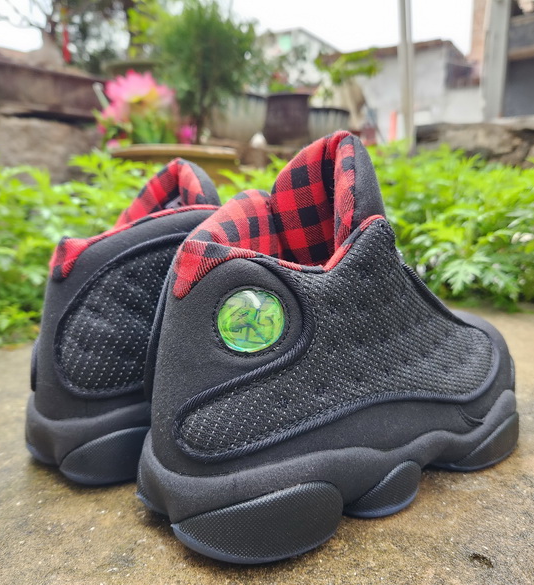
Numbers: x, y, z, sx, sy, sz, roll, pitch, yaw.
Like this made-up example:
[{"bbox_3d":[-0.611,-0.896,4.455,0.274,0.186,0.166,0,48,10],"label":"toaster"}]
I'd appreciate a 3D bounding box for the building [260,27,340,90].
[{"bbox_3d":[1.850,-10.774,34.089,7.000,10.000,9.000,6,11,32],"label":"building"}]

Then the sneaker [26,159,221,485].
[{"bbox_3d":[-0.034,0.002,0.396,0.292,0.188,0.107,-7,12,-35],"label":"sneaker"}]

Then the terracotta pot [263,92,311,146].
[{"bbox_3d":[0.127,-1.065,3.200,0.280,0.310,0.280,0,9,0],"label":"terracotta pot"}]

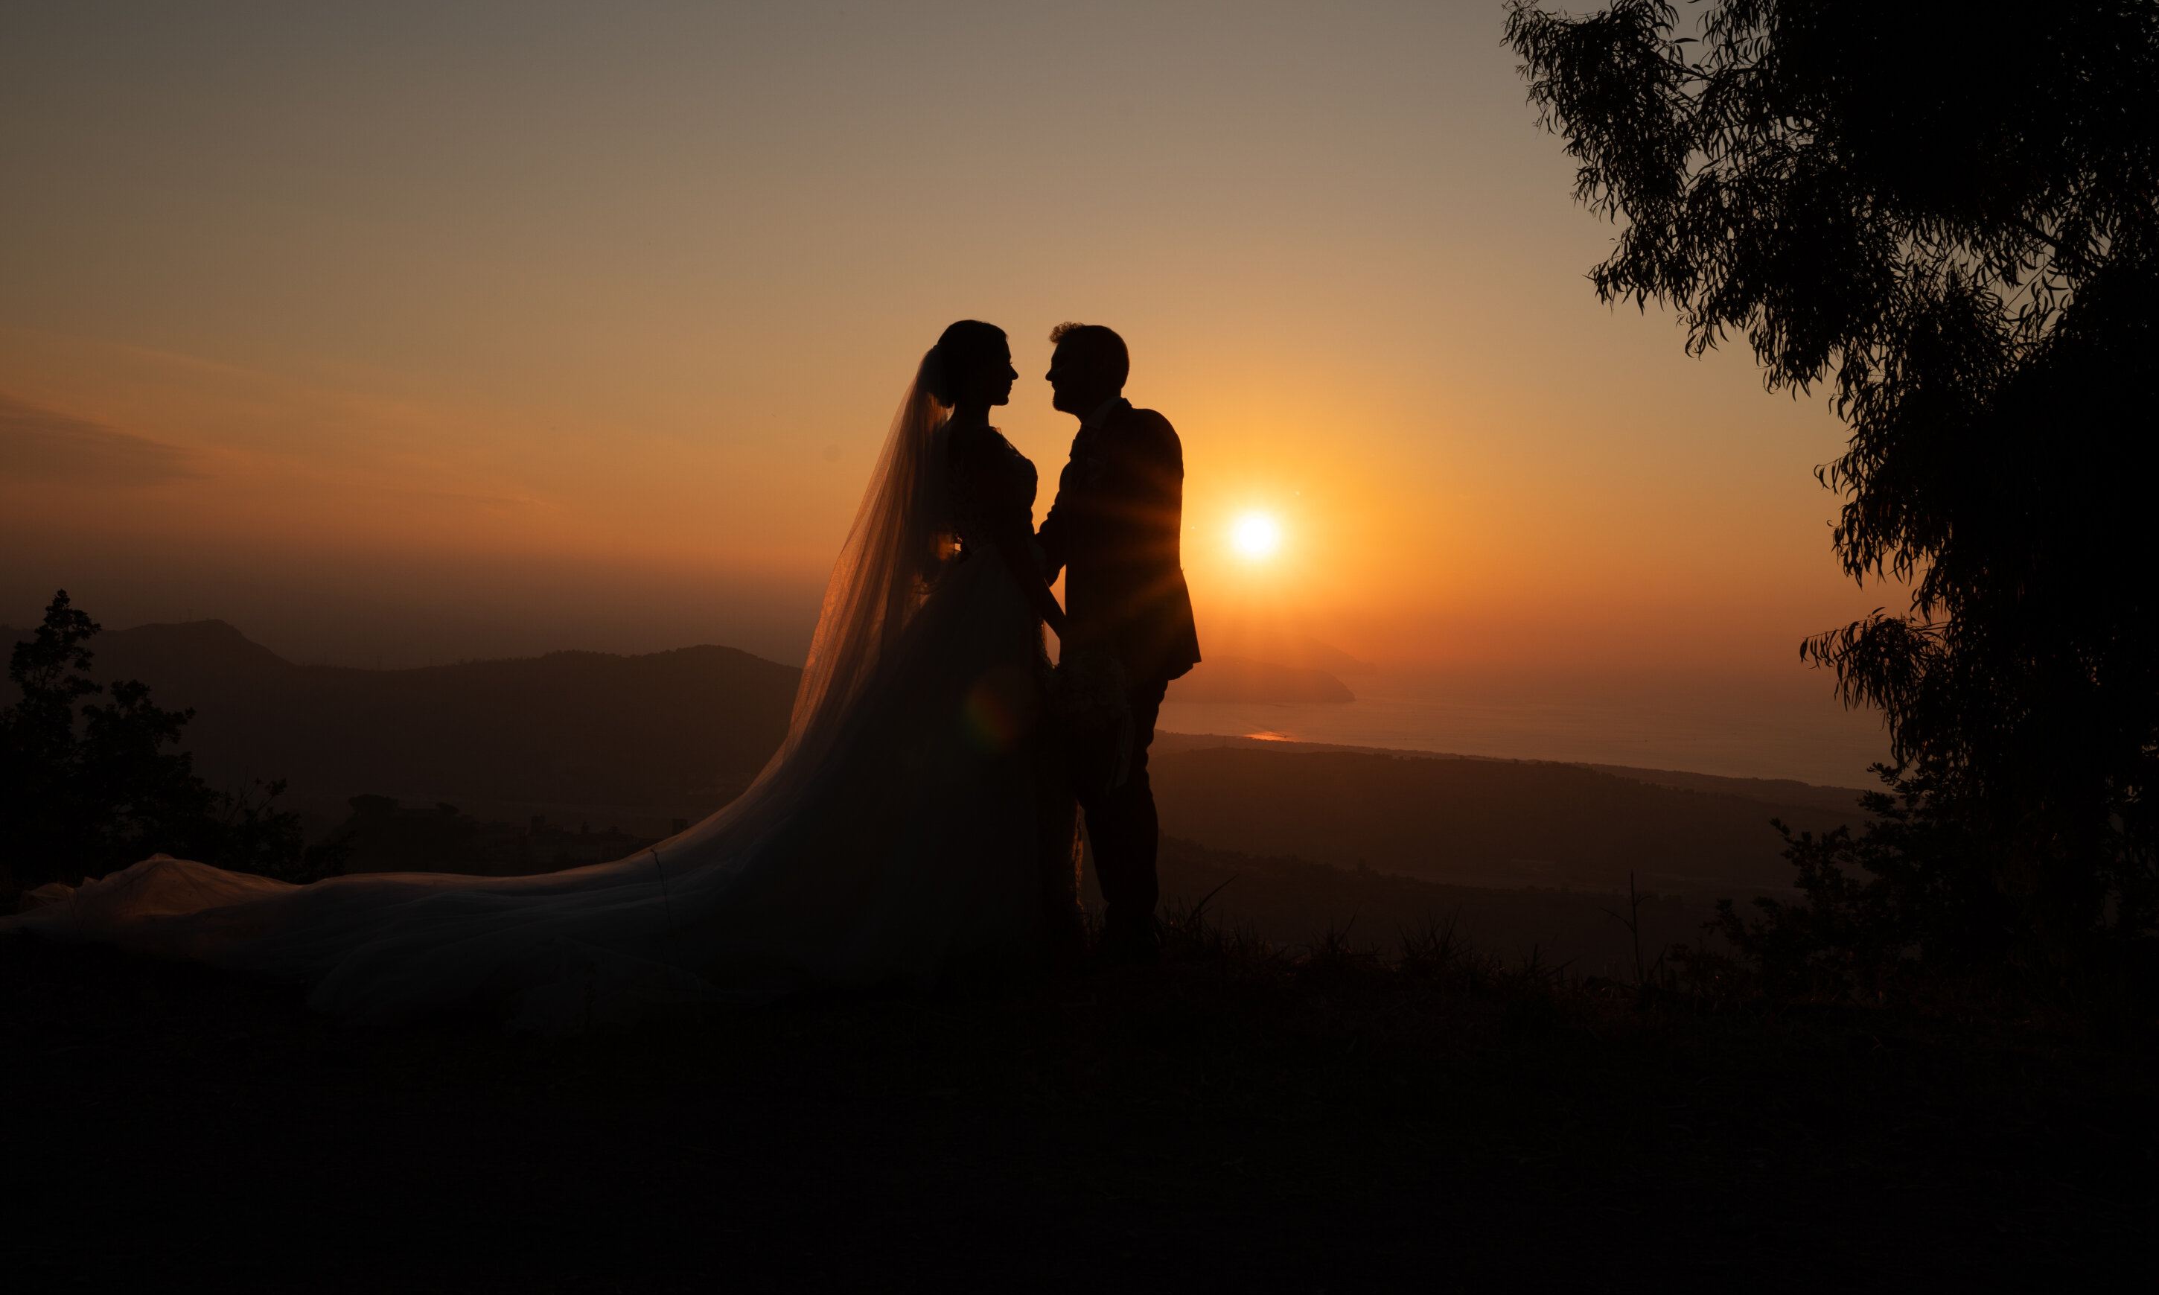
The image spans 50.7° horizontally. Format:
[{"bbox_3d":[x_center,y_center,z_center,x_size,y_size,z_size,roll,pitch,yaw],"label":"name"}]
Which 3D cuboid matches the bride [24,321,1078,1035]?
[{"bbox_3d":[-1.500,0.020,6.150,3.000,1.800,1.250,0,0,0],"label":"bride"}]

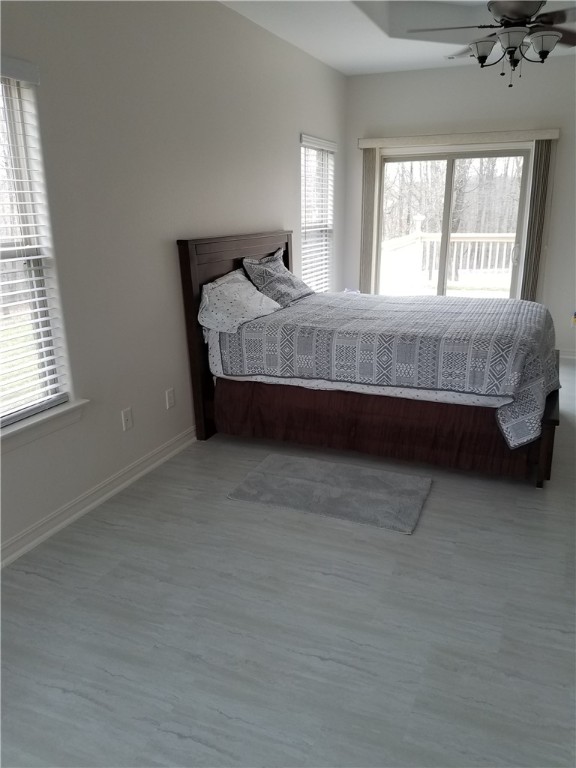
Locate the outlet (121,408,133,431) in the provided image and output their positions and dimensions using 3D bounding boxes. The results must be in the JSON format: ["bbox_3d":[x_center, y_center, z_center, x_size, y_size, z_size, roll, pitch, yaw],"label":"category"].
[{"bbox_3d":[-0.889,0.198,3.187,0.010,0.117,0.071,6,18,22],"label":"outlet"}]

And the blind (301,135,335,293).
[{"bbox_3d":[0.304,-1.573,5.629,0.073,1.475,0.934,6,18,22],"label":"blind"}]

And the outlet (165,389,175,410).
[{"bbox_3d":[-0.726,0.093,3.556,0.010,0.117,0.071,6,18,22],"label":"outlet"}]

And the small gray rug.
[{"bbox_3d":[0.239,0.566,3.163,0.980,0.016,0.615,6,18,22],"label":"small gray rug"}]

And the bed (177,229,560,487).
[{"bbox_3d":[0.678,-0.354,3.962,2.175,1.307,1.621,6,18,22],"label":"bed"}]

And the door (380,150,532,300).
[{"bbox_3d":[1.655,-1.368,6.038,1.496,2.029,0.102,6,18,22],"label":"door"}]

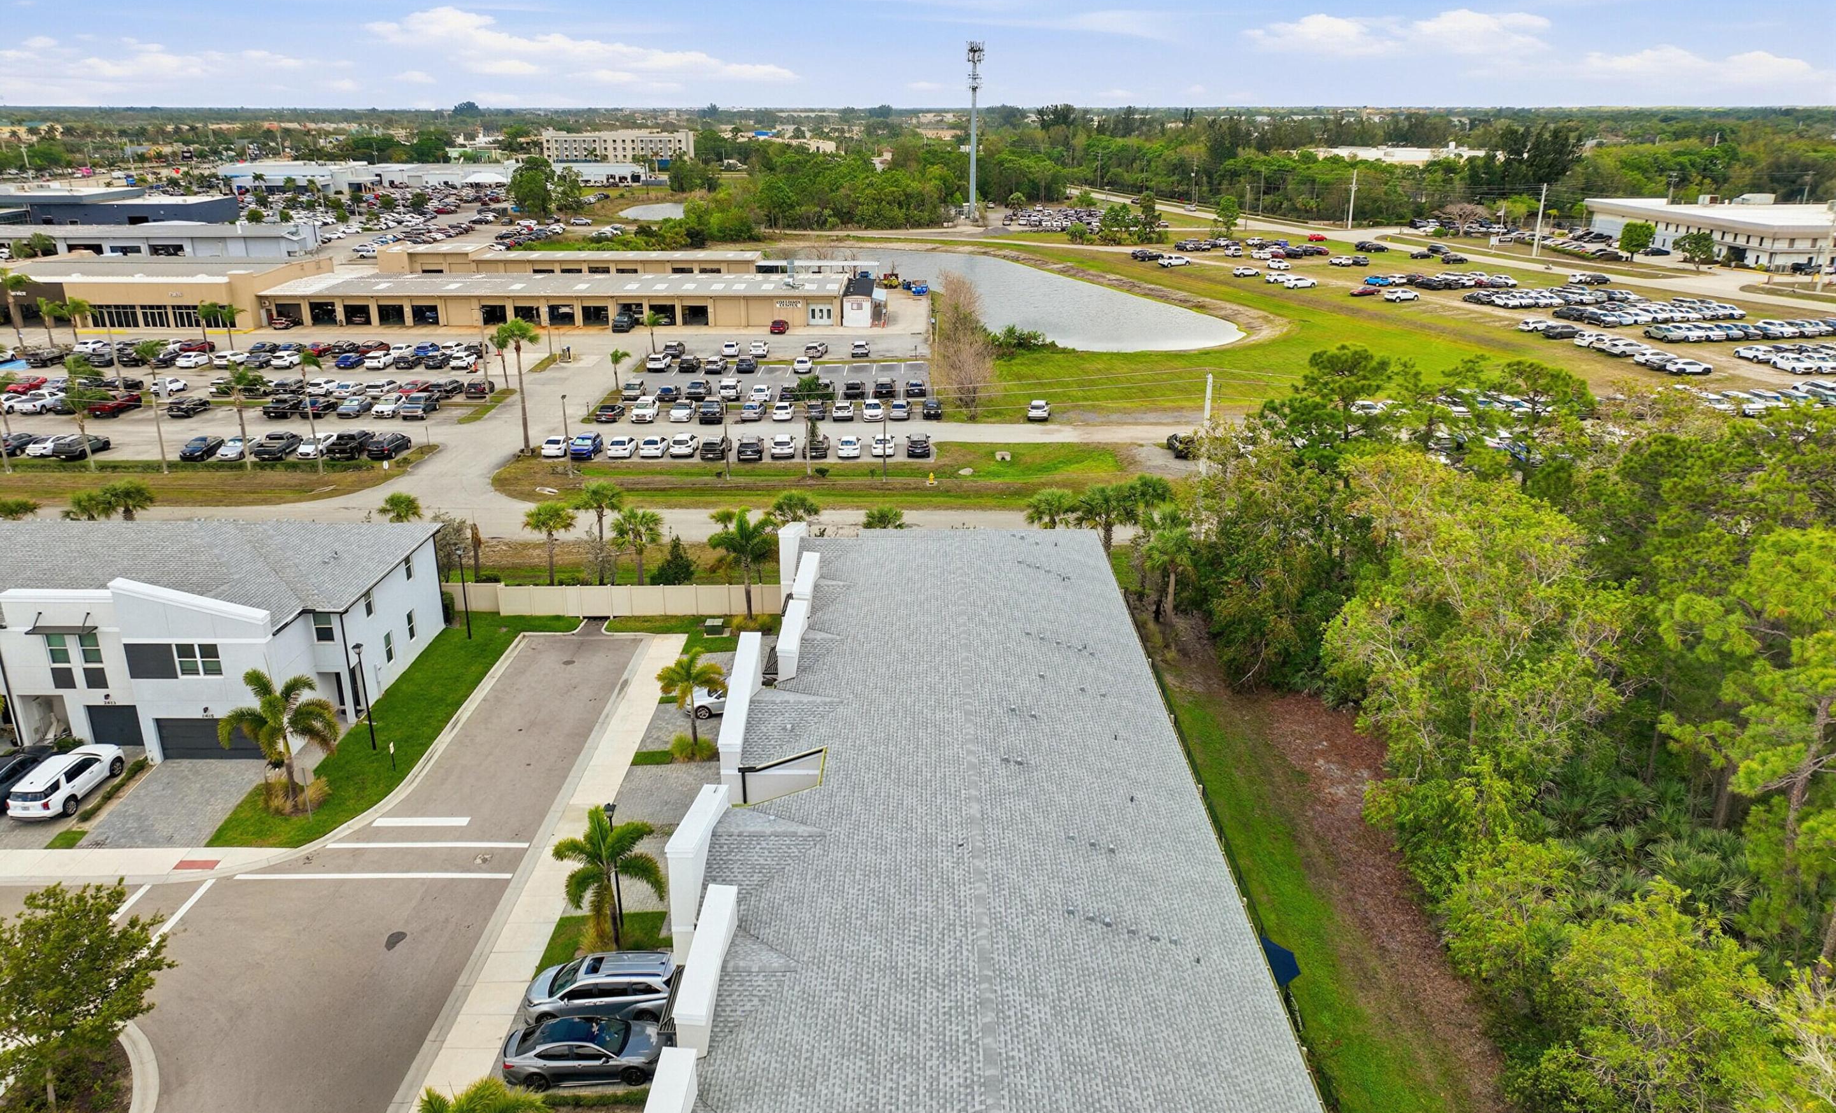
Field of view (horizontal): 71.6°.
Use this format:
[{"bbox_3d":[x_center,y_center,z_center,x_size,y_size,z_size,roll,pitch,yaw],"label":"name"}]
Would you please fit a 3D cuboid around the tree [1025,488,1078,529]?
[{"bbox_3d":[7.593,-0.844,73.465,3.100,6.351,3.100,0,20,0],"label":"tree"}]

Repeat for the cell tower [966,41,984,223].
[{"bbox_3d":[13.800,-103.373,310.291,4.400,41.800,4.400,0,19,0],"label":"cell tower"}]

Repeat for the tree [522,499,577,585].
[{"bbox_3d":[-20.950,-0.249,72.471,3.000,6.100,3.000,0,19,0],"label":"tree"}]

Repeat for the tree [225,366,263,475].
[{"bbox_3d":[-51.846,-10.927,98.957,3.009,8.653,2.799,-10,22,-26],"label":"tree"}]

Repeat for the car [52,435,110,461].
[{"bbox_3d":[-69.122,-9.274,105.296,1.900,1.700,4.850,0,20,1],"label":"car"}]

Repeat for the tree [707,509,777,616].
[{"bbox_3d":[-9.502,0.442,69.962,3.744,6.538,3.744,-3,20,-8],"label":"tree"}]

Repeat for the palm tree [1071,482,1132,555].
[{"bbox_3d":[10.400,-0.586,71.927,3.500,7.100,3.500,0,19,0],"label":"palm tree"}]

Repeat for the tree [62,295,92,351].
[{"bbox_3d":[-97.600,-27.073,147.946,2.950,6.300,2.950,0,19,0],"label":"tree"}]

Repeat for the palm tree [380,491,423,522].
[{"bbox_3d":[-29.646,-0.708,73.569,2.600,6.303,2.600,-8,21,-22],"label":"palm tree"}]

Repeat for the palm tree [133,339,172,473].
[{"bbox_3d":[-57.960,-11.417,97.679,2.385,10.428,2.385,-11,22,-29],"label":"palm tree"}]

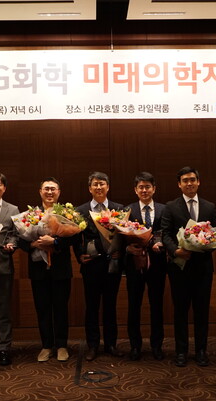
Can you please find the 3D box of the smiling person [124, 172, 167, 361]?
[{"bbox_3d":[0.349,0.598,4.557,0.460,1.732,0.380,-1,-1,3],"label":"smiling person"}]

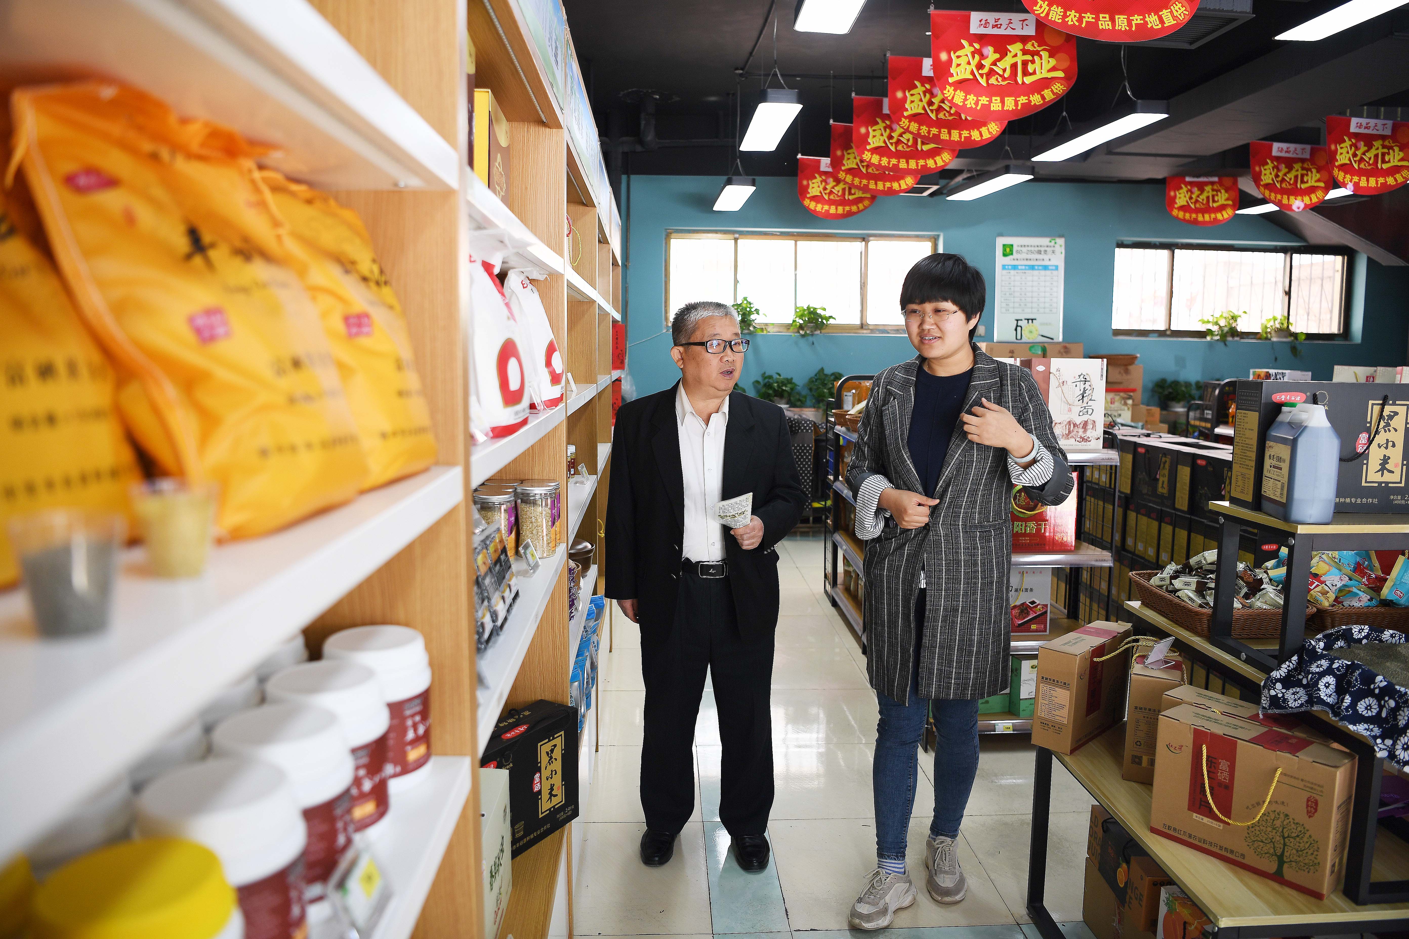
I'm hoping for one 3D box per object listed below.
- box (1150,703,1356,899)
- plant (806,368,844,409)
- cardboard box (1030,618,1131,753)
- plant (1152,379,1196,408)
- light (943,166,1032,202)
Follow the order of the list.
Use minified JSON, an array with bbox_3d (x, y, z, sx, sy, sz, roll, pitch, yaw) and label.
[{"bbox_3d":[1.130,0.676,1.948,0.109,0.268,0.332,-5,9,-39],"label":"box"},{"bbox_3d":[1.021,-0.661,7.883,0.330,0.370,0.310,0,7,-3],"label":"plant"},{"bbox_3d":[1.038,0.592,2.568,0.335,0.266,0.103,-6,10,-42],"label":"cardboard box"},{"bbox_3d":[4.145,-0.656,8.292,0.370,0.280,0.340,0,7,-5],"label":"plant"},{"bbox_3d":[2.080,-2.085,6.889,0.220,0.065,1.130,0,7,-3],"label":"light"}]

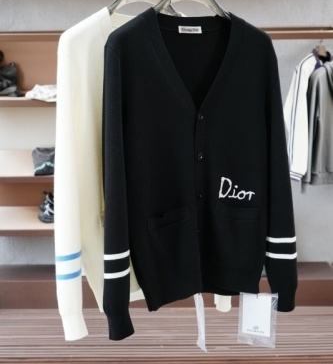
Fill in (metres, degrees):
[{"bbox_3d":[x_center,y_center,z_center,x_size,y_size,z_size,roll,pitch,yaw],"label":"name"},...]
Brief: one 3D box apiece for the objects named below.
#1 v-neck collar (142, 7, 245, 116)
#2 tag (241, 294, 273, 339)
[{"bbox_3d":[0.058,-0.257,1.254,0.208,0.228,0.090,-5,17,-15],"label":"v-neck collar"},{"bbox_3d":[0.228,0.336,1.466,0.071,0.112,0.004,3,17,10],"label":"tag"}]

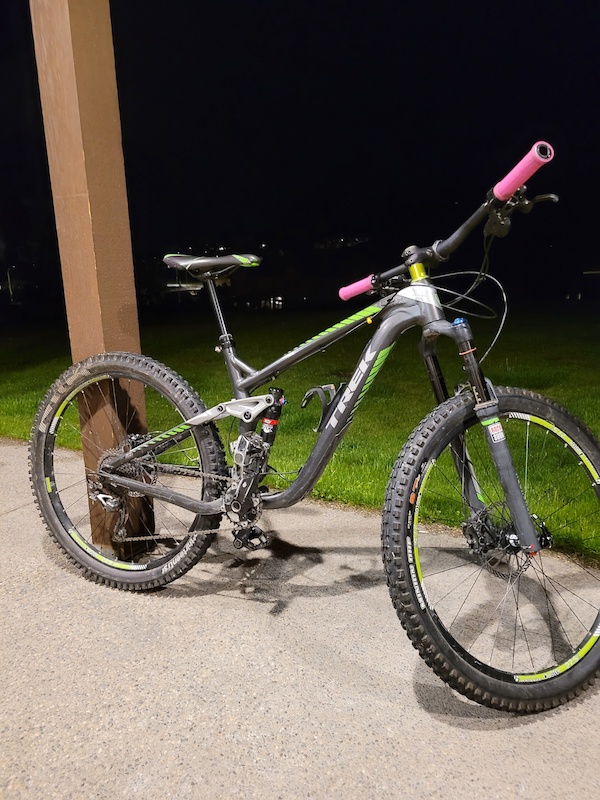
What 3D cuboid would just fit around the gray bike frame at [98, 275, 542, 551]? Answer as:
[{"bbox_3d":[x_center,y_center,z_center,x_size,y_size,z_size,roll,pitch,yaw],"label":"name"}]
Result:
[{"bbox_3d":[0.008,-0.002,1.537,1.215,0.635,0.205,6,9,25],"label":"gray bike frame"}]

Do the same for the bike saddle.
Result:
[{"bbox_3d":[-0.229,-0.355,1.593,0.278,0.068,0.143,6,9,25],"label":"bike saddle"}]

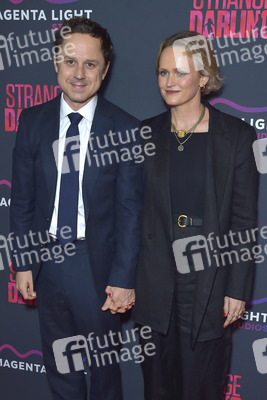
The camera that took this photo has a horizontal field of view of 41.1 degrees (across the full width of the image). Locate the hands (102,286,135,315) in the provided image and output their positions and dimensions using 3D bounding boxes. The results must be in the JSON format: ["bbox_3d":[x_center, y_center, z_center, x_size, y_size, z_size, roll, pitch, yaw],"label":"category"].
[{"bbox_3d":[-0.053,0.364,1.290,0.115,0.093,0.090,1,8,-3],"label":"hands"}]

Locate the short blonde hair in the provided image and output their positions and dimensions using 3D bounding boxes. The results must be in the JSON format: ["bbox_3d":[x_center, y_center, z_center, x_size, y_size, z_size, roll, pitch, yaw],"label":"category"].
[{"bbox_3d":[0.192,-0.461,1.200,0.185,0.215,0.215,9,10,34],"label":"short blonde hair"}]

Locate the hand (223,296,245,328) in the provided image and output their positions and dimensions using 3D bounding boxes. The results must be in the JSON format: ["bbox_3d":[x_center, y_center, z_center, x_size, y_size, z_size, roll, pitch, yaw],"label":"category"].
[{"bbox_3d":[0.365,0.409,1.300,0.075,0.108,0.075,3,8,6],"label":"hand"}]

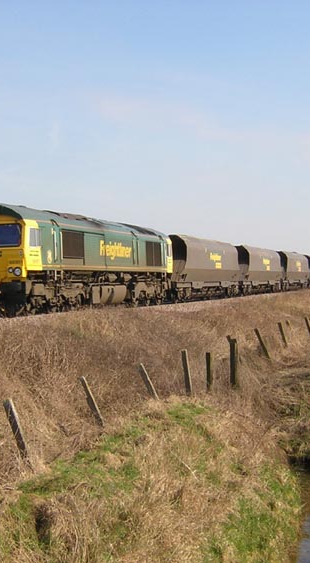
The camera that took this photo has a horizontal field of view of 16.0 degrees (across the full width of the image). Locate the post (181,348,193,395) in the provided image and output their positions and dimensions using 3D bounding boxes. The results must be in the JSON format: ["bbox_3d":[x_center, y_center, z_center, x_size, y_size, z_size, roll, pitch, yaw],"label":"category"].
[{"bbox_3d":[0.636,1.826,22.100,0.105,0.960,0.100,-6,0,14],"label":"post"}]

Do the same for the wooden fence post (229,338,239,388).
[{"bbox_3d":[1.894,1.966,26.500,0.150,1.200,0.140,0,0,14],"label":"wooden fence post"}]

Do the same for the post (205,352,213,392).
[{"bbox_3d":[1.173,1.965,24.000,0.105,0.880,0.100,-1,0,14],"label":"post"}]

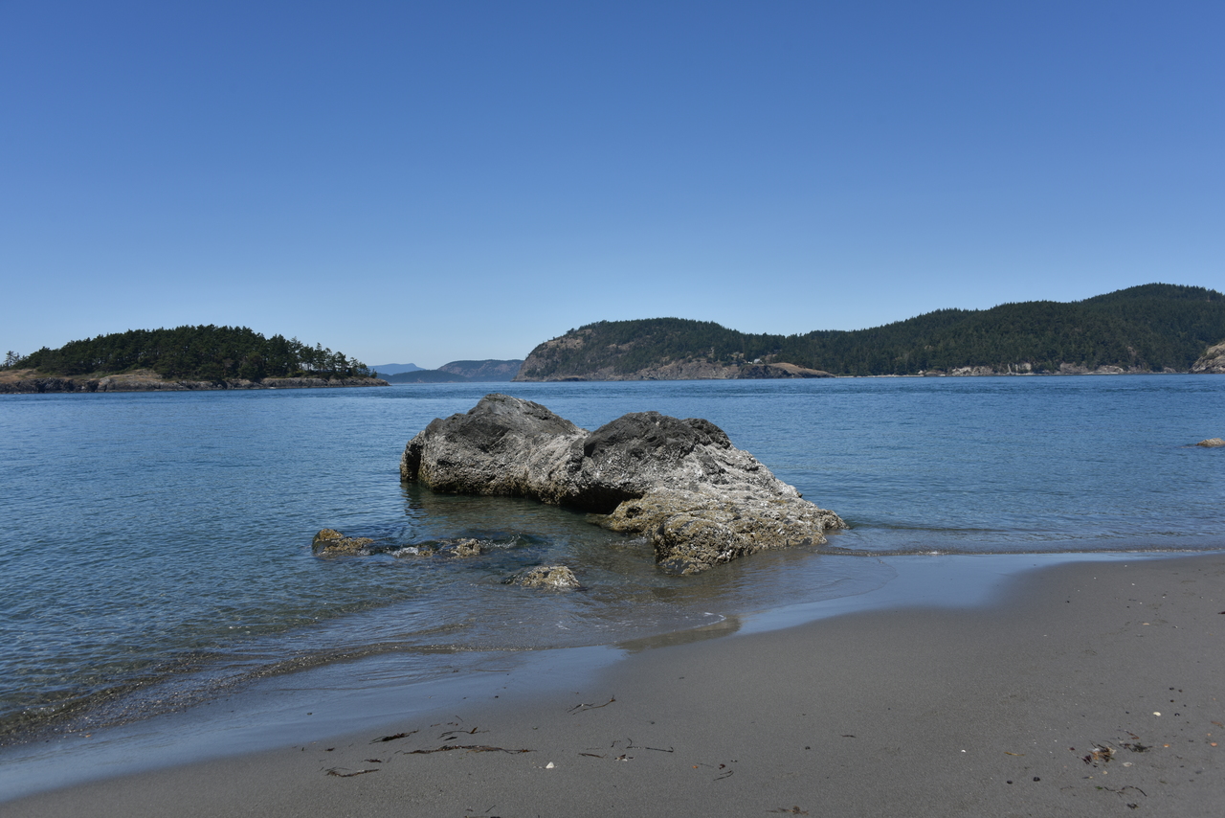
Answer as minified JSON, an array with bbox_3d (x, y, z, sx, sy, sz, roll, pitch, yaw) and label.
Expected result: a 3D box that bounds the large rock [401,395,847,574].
[{"bbox_3d":[-0.410,0.631,13.375,3.400,1.630,9.000,-2,2,-30],"label":"large rock"}]

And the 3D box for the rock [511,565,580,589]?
[{"bbox_3d":[-0.566,1.446,8.247,0.600,0.200,0.420,-1,2,0],"label":"rock"}]

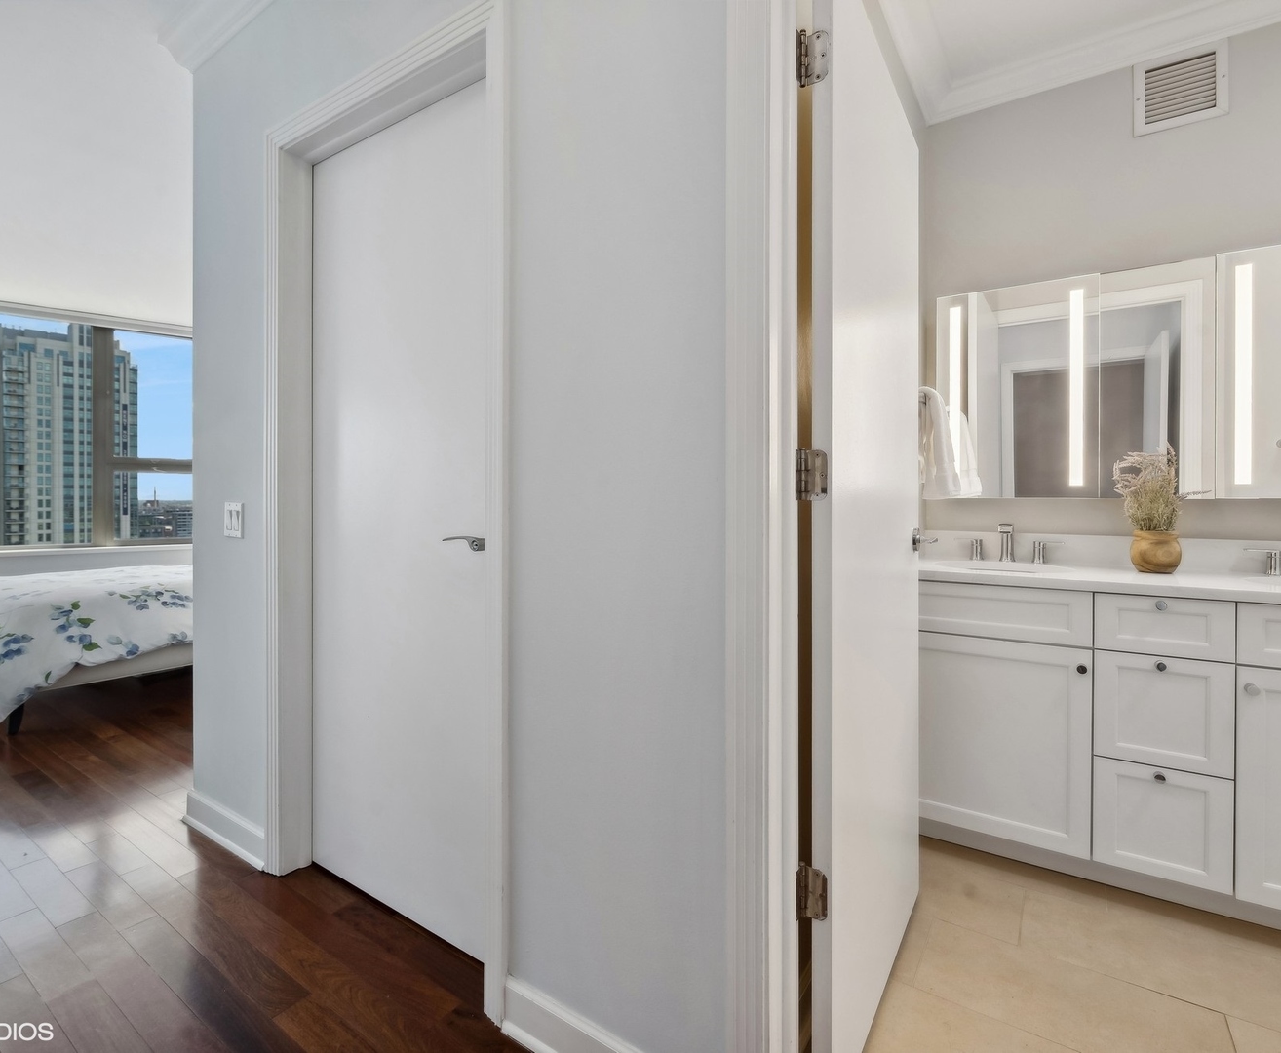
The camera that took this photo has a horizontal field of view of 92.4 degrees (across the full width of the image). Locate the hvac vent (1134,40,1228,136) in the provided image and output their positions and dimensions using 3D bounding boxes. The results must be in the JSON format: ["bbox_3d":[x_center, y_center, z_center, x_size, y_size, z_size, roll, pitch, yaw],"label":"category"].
[{"bbox_3d":[1.829,-1.483,2.080,0.247,0.249,0.018,1,2,32],"label":"hvac vent"}]

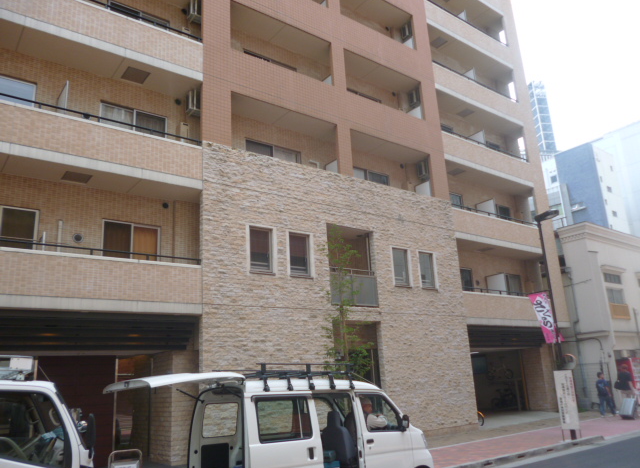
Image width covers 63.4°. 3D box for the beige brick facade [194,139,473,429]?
[{"bbox_3d":[0.981,1.957,14.949,9.650,7.580,0.500,9,-19,-37],"label":"beige brick facade"}]

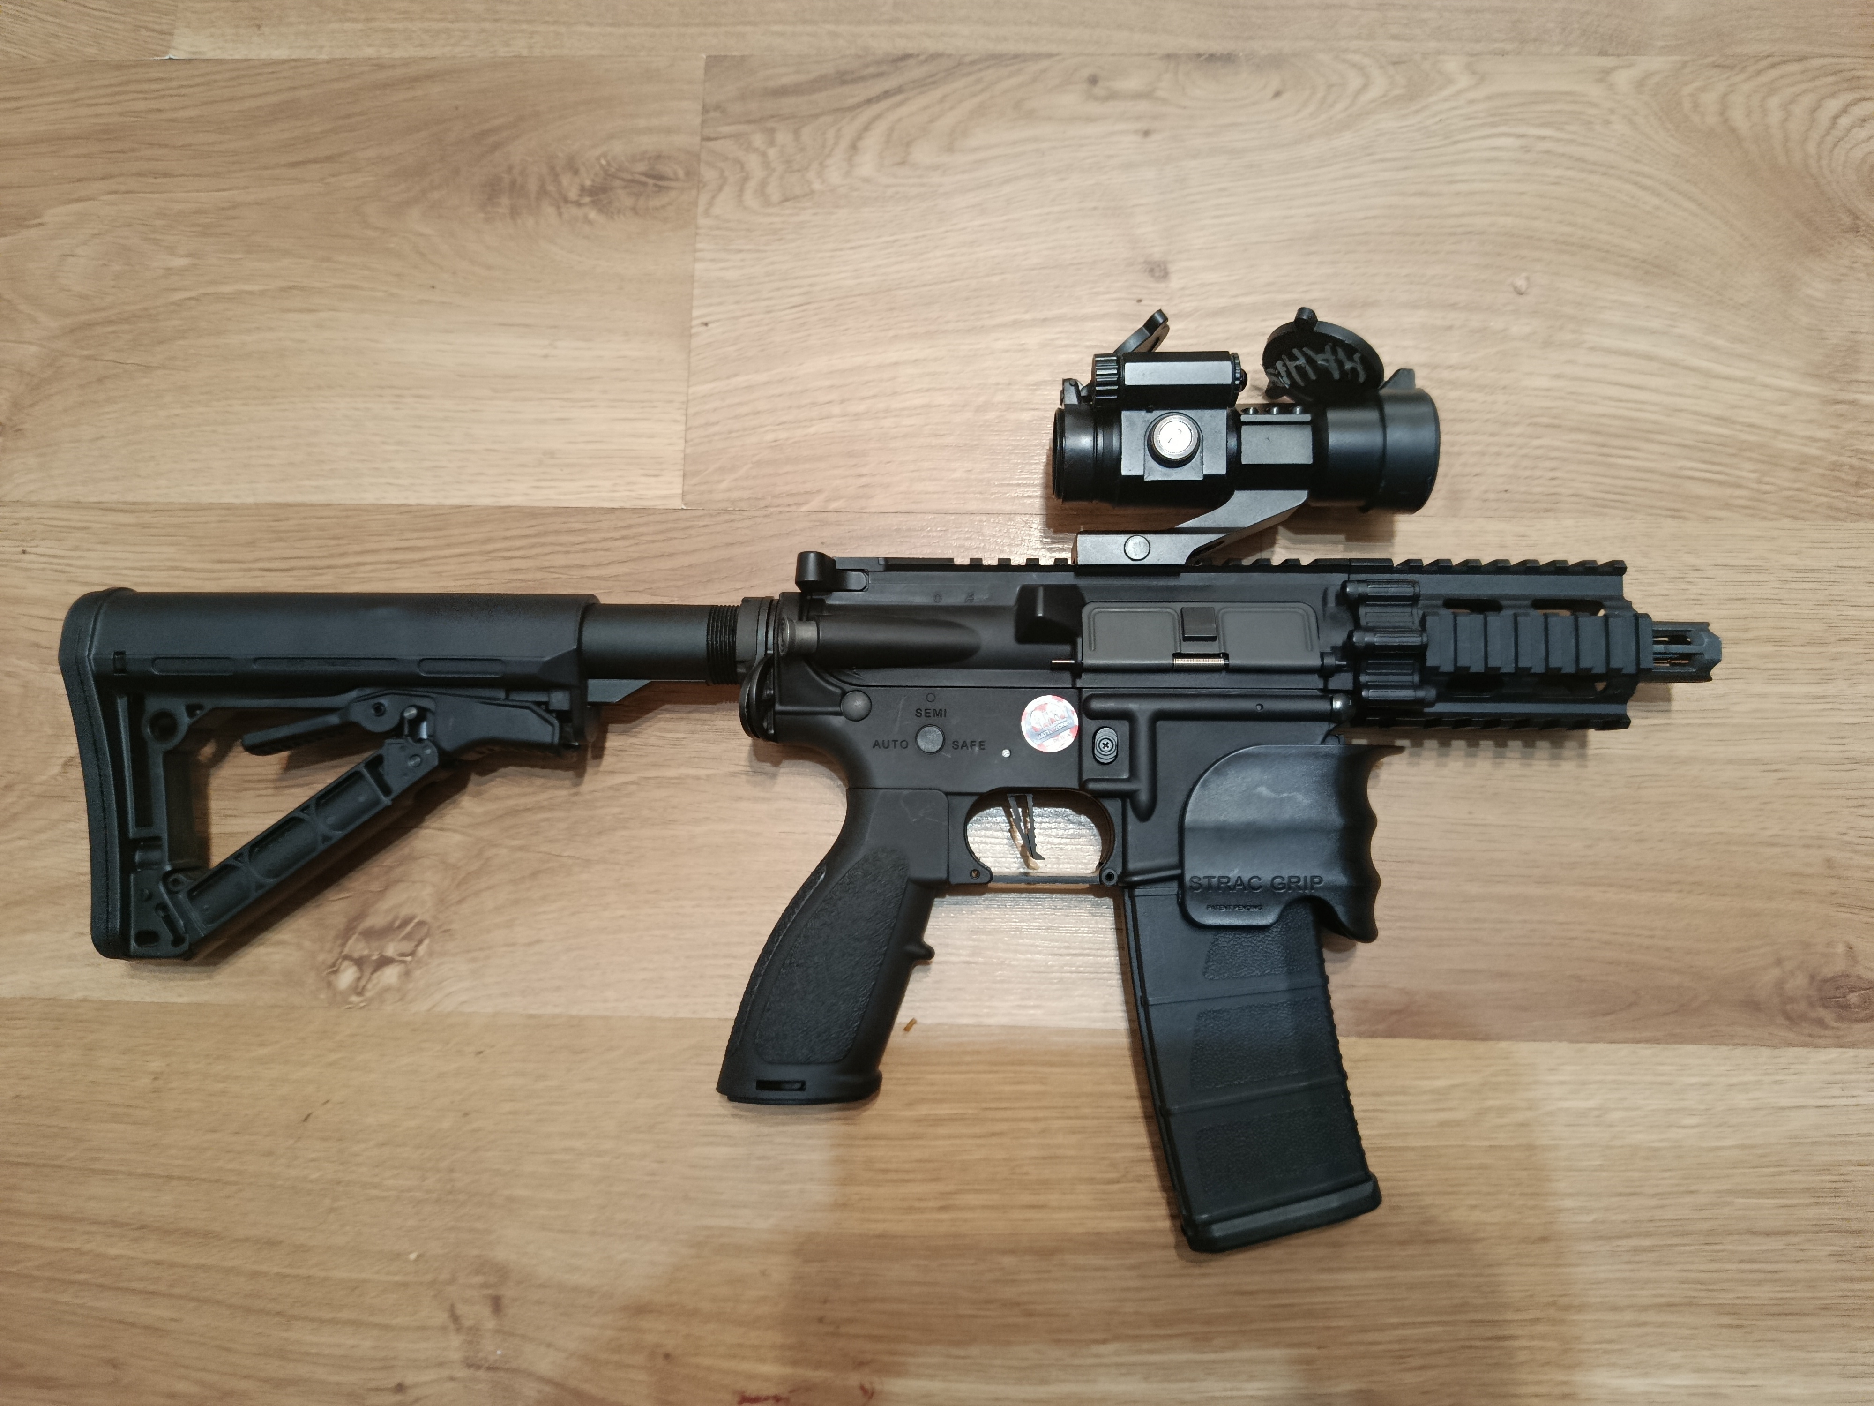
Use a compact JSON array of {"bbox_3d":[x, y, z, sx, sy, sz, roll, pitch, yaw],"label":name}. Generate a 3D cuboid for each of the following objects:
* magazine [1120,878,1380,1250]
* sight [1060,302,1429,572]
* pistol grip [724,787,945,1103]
[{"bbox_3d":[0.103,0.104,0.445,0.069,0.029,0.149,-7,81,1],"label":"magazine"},{"bbox_3d":[0.112,-0.097,0.474,0.140,0.054,0.097,1,82,2],"label":"sight"},{"bbox_3d":[-0.031,0.084,0.453,0.060,0.036,0.120,14,82,4],"label":"pistol grip"}]

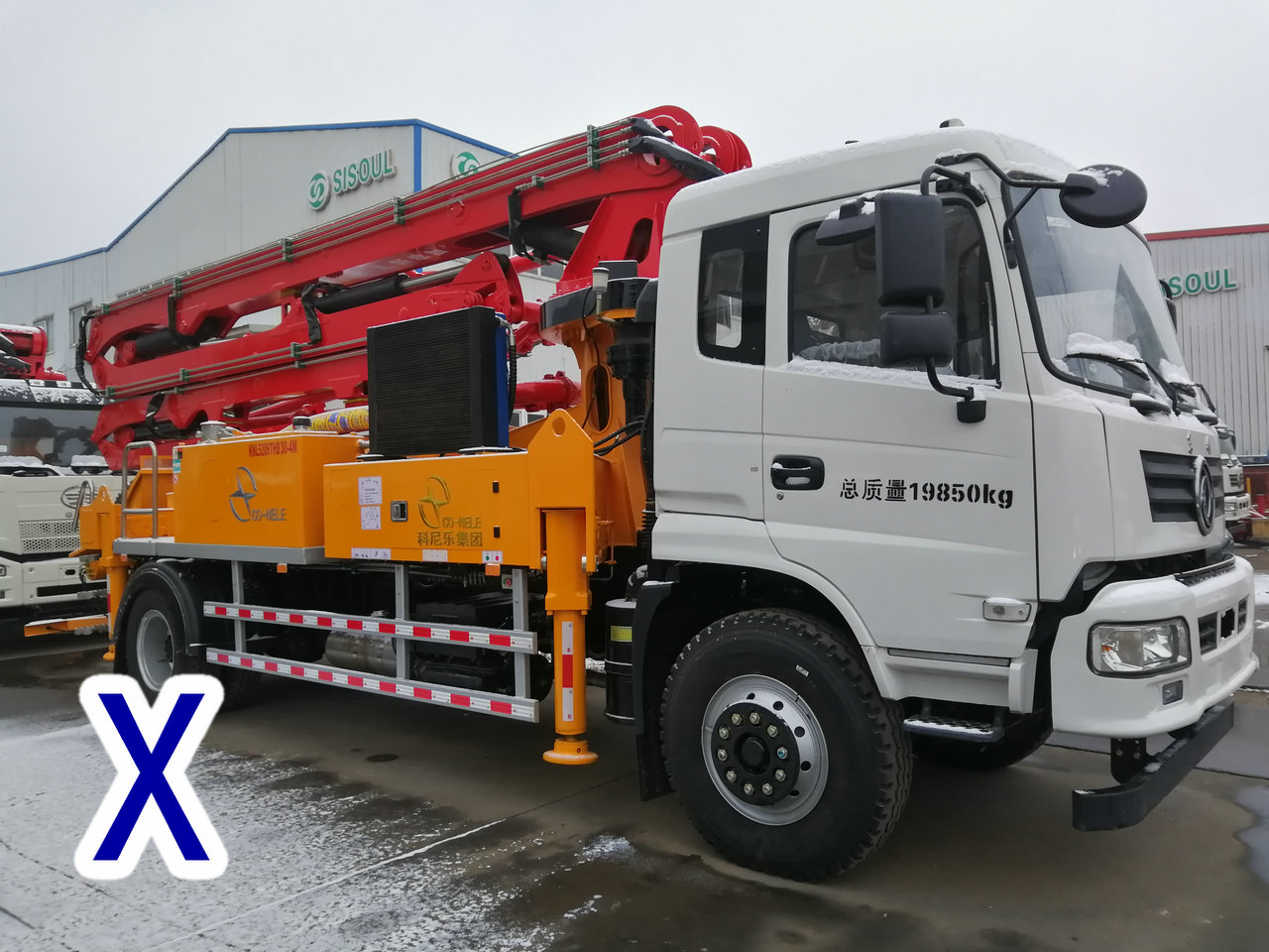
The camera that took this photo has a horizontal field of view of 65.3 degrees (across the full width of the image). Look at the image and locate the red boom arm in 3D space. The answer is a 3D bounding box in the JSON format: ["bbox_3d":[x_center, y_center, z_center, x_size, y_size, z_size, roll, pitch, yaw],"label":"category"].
[{"bbox_3d":[-2.417,-1.041,7.786,7.732,1.675,0.837,-2,-1,40],"label":"red boom arm"}]

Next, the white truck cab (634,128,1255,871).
[{"bbox_3d":[1.564,0.082,4.542,2.069,2.817,2.423,-2,-1,40],"label":"white truck cab"}]

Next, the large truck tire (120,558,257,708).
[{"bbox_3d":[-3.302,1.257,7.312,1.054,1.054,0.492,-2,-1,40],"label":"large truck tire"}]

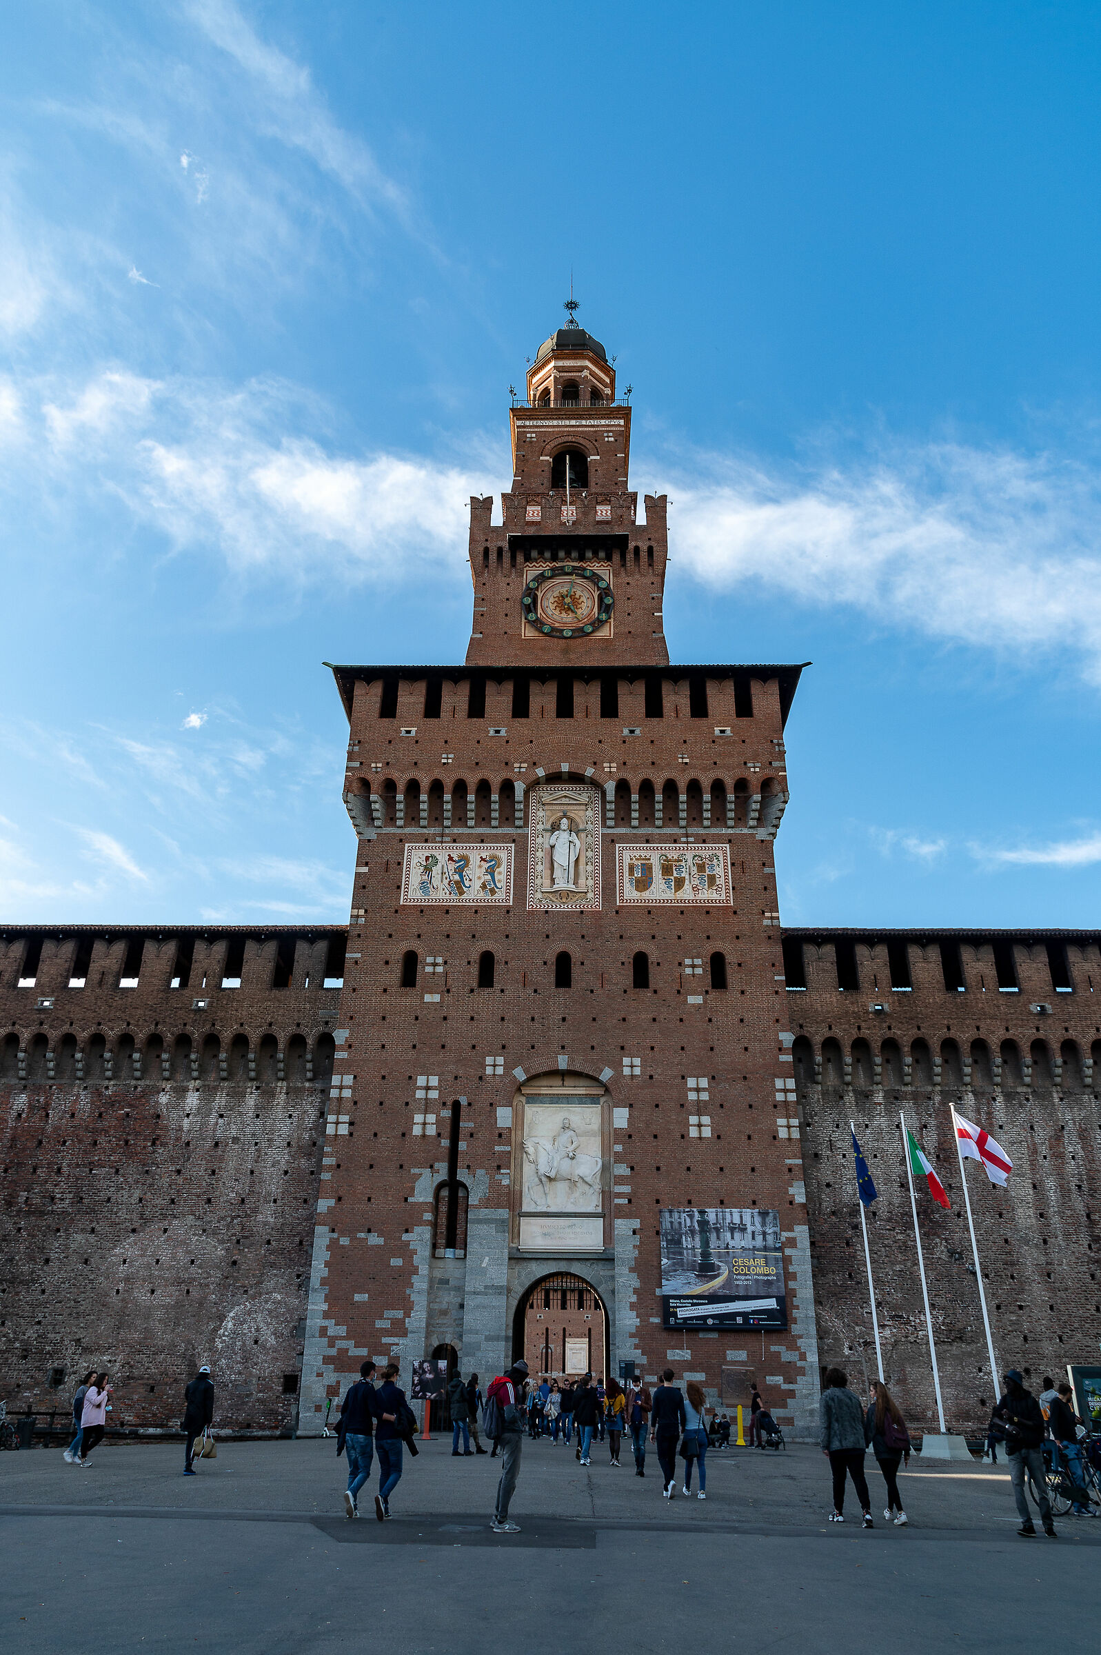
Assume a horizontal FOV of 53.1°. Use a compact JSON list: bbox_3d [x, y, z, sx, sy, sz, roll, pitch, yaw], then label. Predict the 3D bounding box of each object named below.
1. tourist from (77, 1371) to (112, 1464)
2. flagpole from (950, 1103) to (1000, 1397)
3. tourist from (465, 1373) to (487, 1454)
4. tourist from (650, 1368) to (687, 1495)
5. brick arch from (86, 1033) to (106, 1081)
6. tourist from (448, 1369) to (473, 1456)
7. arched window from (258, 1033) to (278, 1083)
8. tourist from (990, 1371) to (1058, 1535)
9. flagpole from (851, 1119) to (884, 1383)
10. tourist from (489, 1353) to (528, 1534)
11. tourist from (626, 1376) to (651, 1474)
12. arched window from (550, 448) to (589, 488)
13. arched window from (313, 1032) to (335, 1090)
[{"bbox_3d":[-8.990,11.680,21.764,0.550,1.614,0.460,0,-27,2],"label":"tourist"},{"bbox_3d":[11.115,11.280,28.745,0.130,8.080,0.130,1,-26,0],"label":"flagpole"},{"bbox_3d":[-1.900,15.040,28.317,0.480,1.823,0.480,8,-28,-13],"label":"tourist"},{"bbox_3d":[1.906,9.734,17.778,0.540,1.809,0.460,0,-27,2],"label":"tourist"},{"bbox_3d":[-19.046,9.749,46.482,0.880,2.090,0.600,0,-27,2],"label":"brick arch"},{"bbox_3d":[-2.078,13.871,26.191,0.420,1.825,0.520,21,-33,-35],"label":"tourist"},{"bbox_3d":[-12.832,10.416,50.107,0.908,2.291,0.600,0,-27,2],"label":"arched window"},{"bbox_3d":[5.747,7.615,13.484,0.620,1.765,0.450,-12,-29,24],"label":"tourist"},{"bbox_3d":[9.511,13.094,33.042,0.150,8.584,0.150,1,-27,0],"label":"flagpole"},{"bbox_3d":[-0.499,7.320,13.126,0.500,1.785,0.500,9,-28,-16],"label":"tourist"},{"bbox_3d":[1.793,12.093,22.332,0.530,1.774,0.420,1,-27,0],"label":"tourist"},{"bbox_3d":[1.164,-22.291,68.458,2.311,3.333,0.700,0,-27,2],"label":"arched window"},{"bbox_3d":[-10.248,10.560,49.966,0.961,2.509,0.600,0,-27,2],"label":"arched window"}]

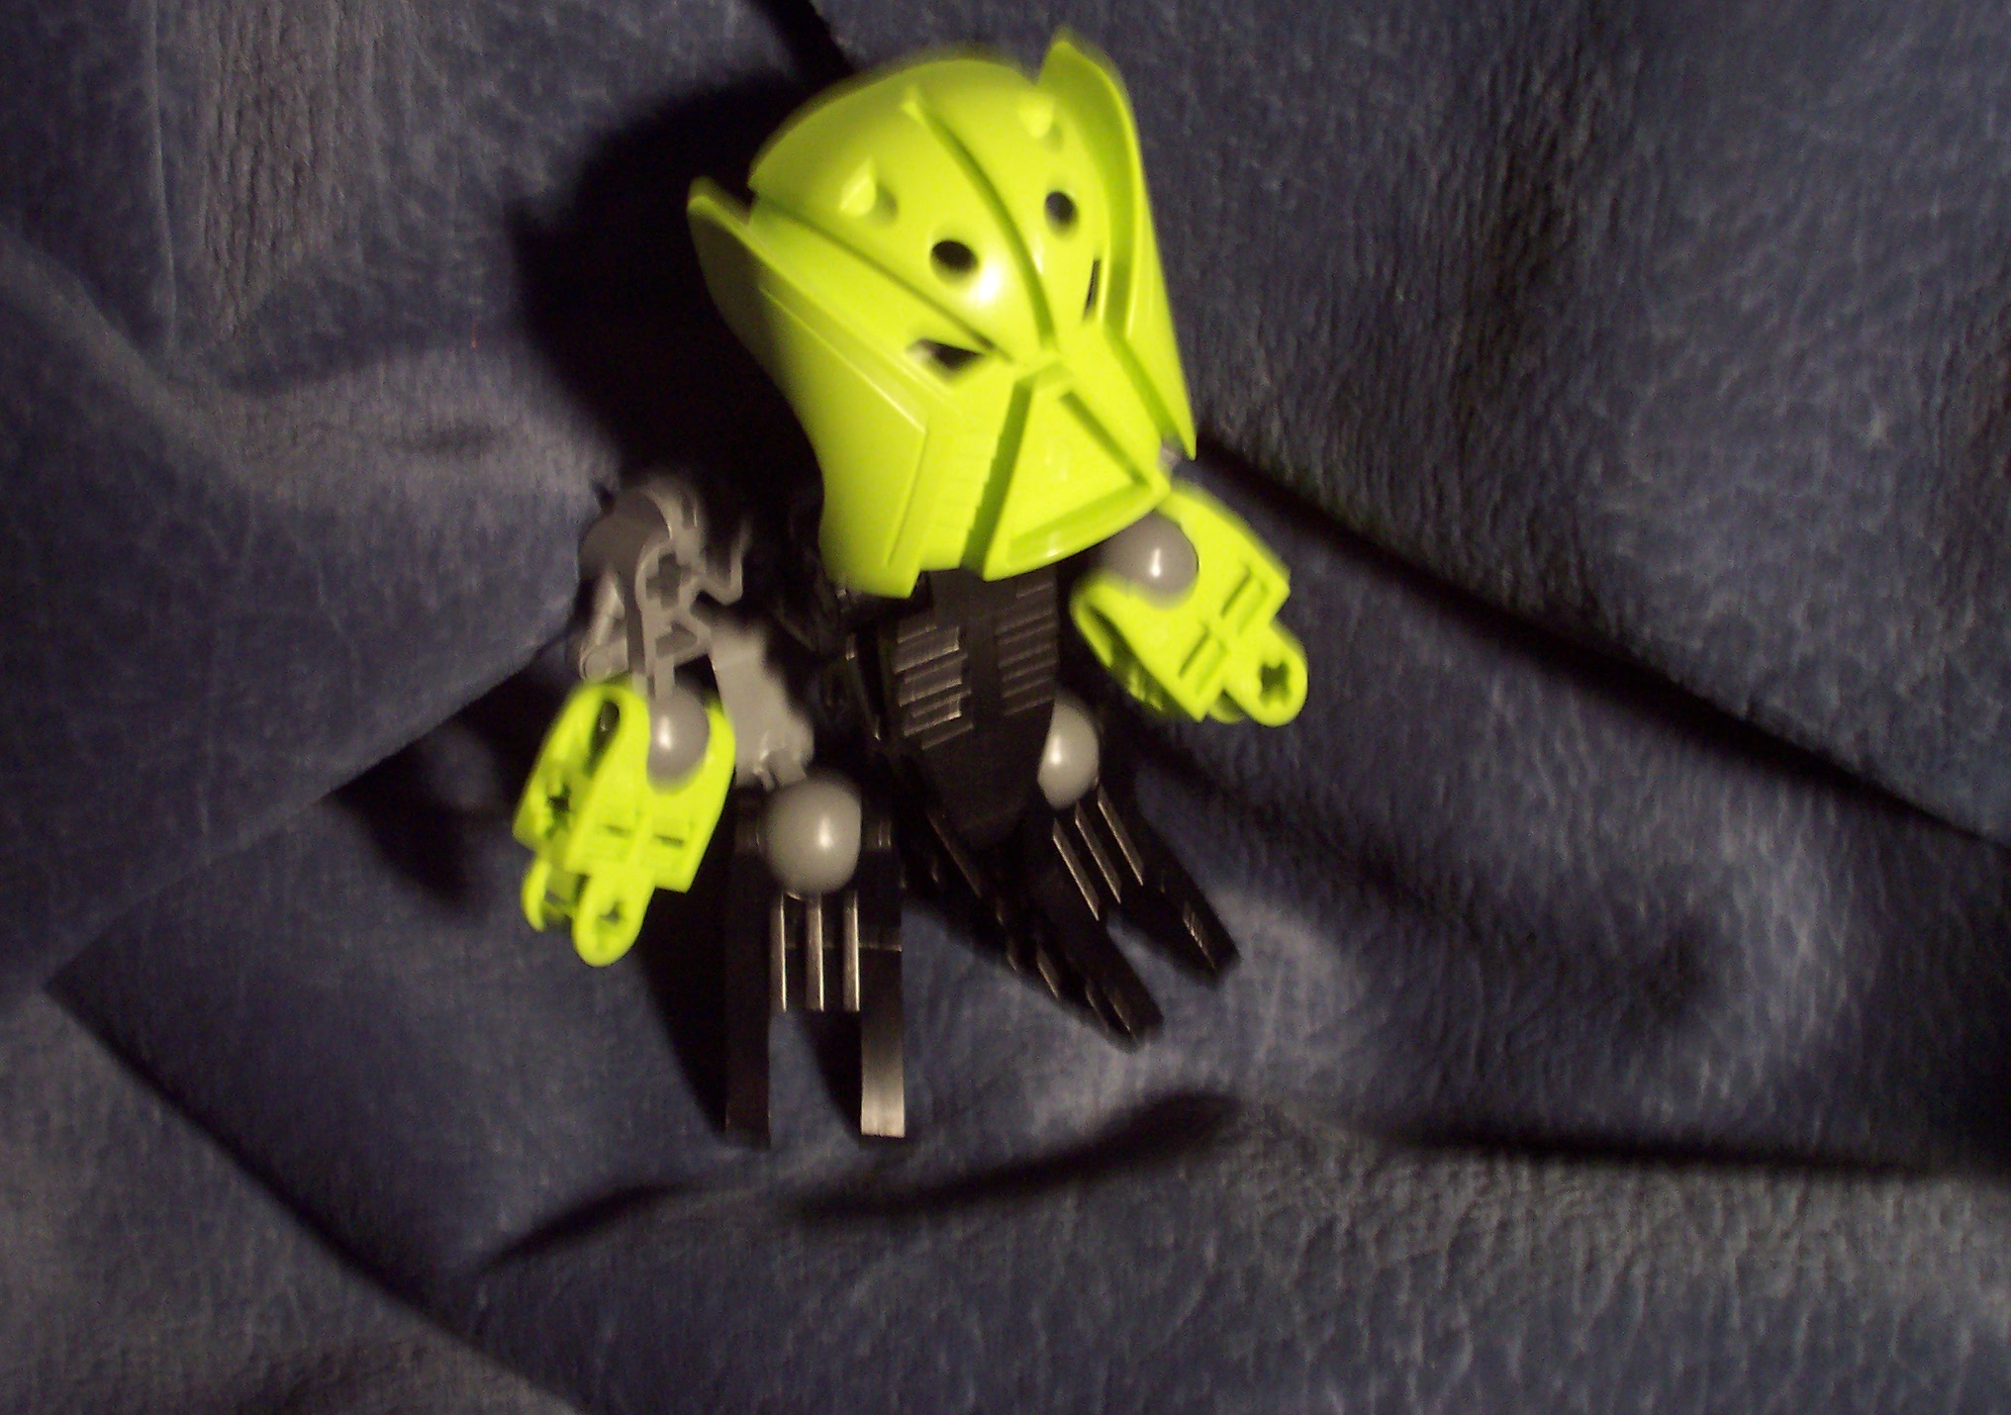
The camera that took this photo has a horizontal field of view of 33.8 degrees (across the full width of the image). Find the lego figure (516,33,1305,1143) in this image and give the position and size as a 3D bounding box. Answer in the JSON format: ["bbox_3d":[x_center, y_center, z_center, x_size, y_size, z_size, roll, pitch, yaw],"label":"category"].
[{"bbox_3d":[-0.012,-0.013,0.299,0.072,0.090,0.059,-15,42,-17],"label":"lego figure"}]

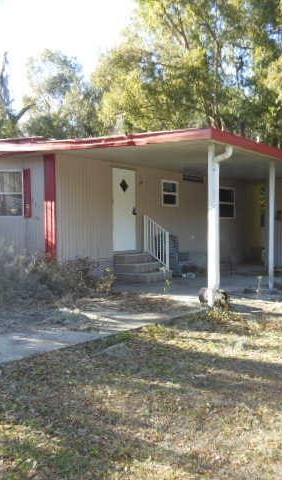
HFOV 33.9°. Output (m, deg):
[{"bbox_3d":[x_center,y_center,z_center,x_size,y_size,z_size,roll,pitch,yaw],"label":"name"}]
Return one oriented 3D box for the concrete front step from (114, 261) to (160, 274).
[{"bbox_3d":[-0.082,0.643,11.090,0.680,0.200,1.040,2,2,40],"label":"concrete front step"}]

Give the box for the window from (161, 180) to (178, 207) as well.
[{"bbox_3d":[0.814,-1.247,12.629,0.070,0.700,0.770,2,2,40],"label":"window"}]

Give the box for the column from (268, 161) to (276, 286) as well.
[{"bbox_3d":[2.617,-0.284,9.216,0.090,2.550,0.090,2,2,40],"label":"column"}]

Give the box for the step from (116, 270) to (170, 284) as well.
[{"bbox_3d":[0.017,0.843,11.013,0.930,0.195,1.040,2,2,40],"label":"step"}]

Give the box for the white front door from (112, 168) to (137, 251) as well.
[{"bbox_3d":[-0.394,-0.724,11.204,0.070,1.945,0.860,2,2,40],"label":"white front door"}]

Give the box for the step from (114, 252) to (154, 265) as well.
[{"bbox_3d":[-0.182,0.430,11.167,0.440,0.200,1.040,2,2,40],"label":"step"}]

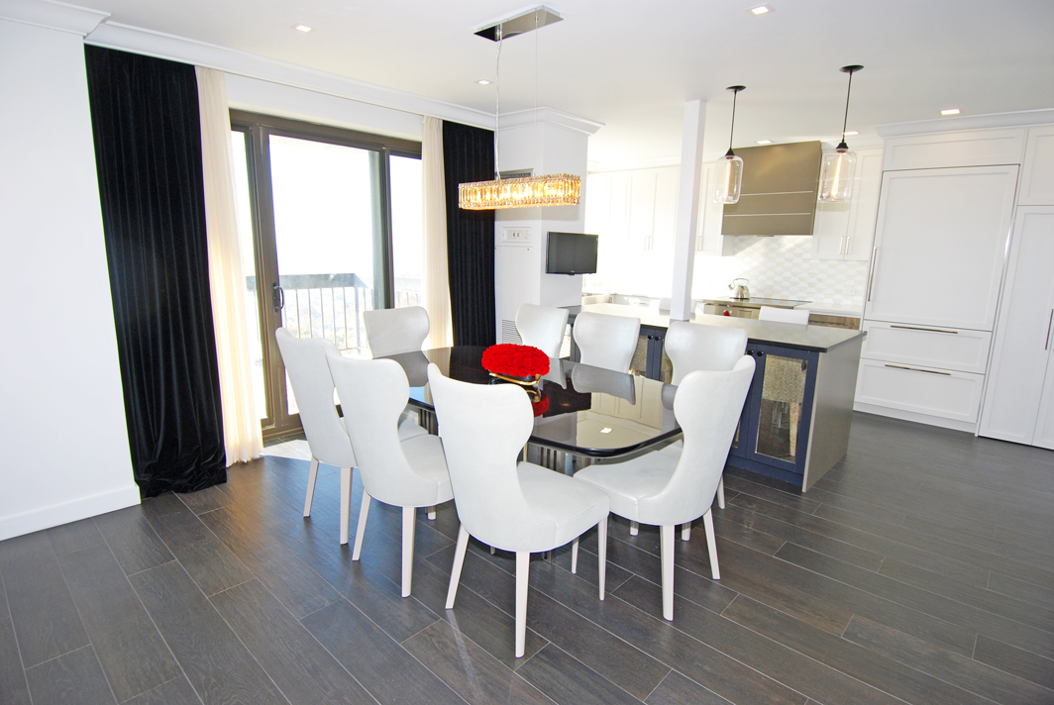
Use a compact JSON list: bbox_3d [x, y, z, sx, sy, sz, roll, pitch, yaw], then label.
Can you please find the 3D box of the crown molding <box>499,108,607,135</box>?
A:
[{"bbox_3d":[0.233,-2.070,4.887,0.860,0.140,0.550,-9,15,-44],"label":"crown molding"}]

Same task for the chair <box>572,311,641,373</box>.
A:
[{"bbox_3d":[0.336,0.295,3.531,0.515,1.045,0.630,9,13,38],"label":"chair"}]

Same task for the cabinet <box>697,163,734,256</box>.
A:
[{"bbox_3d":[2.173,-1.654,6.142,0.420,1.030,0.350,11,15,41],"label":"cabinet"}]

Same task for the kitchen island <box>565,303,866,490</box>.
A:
[{"bbox_3d":[1.234,0.212,4.364,0.910,0.930,2.420,-9,15,-44],"label":"kitchen island"}]

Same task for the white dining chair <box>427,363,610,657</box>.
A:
[{"bbox_3d":[-0.011,0.548,2.135,0.515,1.045,0.630,10,14,41],"label":"white dining chair"}]

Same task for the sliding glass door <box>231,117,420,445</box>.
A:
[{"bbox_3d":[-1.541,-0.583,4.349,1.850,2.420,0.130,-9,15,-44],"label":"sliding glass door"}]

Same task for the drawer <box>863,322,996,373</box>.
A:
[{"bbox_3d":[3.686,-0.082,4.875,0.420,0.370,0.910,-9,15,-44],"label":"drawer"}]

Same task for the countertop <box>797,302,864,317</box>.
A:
[{"bbox_3d":[3.103,-0.427,5.342,0.605,0.044,0.620,11,15,41],"label":"countertop"}]

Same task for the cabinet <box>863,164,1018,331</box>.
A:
[{"bbox_3d":[3.619,-0.912,4.644,0.890,1.306,0.600,11,15,41],"label":"cabinet"}]

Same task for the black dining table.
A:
[{"bbox_3d":[-0.083,0.532,3.003,2.100,0.755,1.160,11,15,41],"label":"black dining table"}]

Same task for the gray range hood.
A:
[{"bbox_3d":[2.660,-1.704,5.641,0.915,0.887,0.420,11,15,41],"label":"gray range hood"}]

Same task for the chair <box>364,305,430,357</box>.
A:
[{"bbox_3d":[-0.781,0.244,3.702,0.630,1.045,0.515,10,14,41],"label":"chair"}]

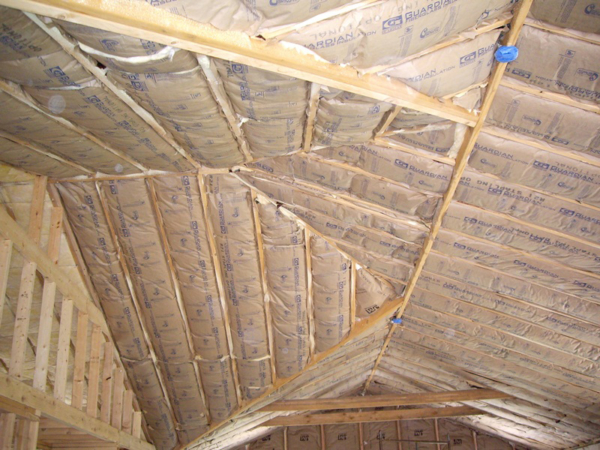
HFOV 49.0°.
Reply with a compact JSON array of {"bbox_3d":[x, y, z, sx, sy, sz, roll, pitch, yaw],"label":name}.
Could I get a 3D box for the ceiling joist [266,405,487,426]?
[{"bbox_3d":[1.007,2.659,9.150,3.120,0.140,0.045,-3,-24,0],"label":"ceiling joist"}]

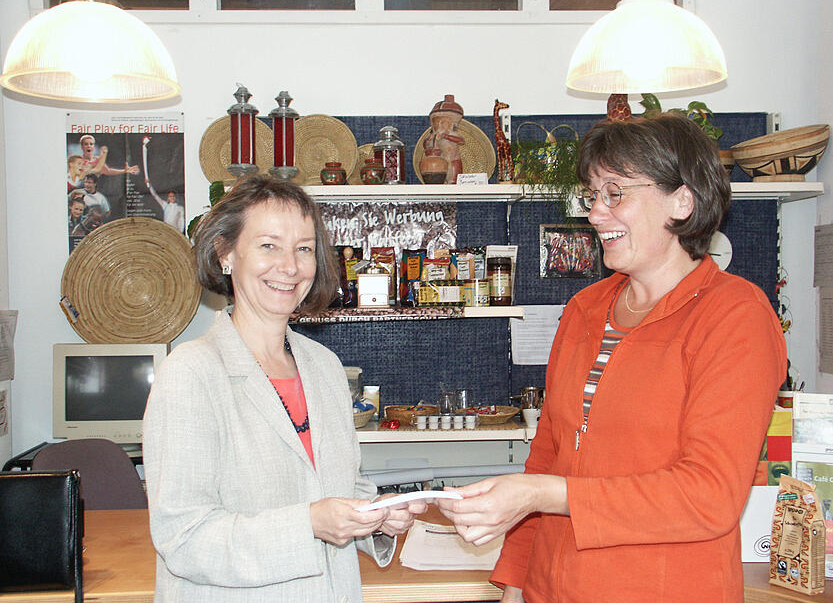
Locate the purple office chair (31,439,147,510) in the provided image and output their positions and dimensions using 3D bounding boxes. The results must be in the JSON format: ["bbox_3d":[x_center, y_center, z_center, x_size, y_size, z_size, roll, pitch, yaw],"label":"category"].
[{"bbox_3d":[-0.925,0.890,2.900,0.570,0.950,0.580,-1,1,-19],"label":"purple office chair"}]

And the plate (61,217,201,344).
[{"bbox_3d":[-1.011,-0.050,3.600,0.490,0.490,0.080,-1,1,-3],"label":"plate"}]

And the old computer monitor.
[{"bbox_3d":[-0.985,0.318,3.400,0.362,0.365,0.380,-1,1,-5],"label":"old computer monitor"}]

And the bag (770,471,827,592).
[{"bbox_3d":[0.680,0.412,1.800,0.051,0.193,0.082,-1,1,-36],"label":"bag"}]

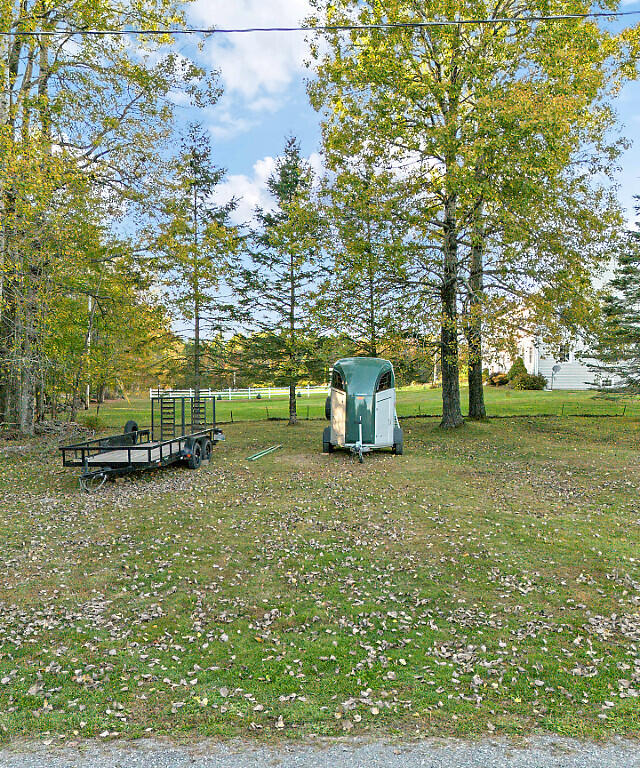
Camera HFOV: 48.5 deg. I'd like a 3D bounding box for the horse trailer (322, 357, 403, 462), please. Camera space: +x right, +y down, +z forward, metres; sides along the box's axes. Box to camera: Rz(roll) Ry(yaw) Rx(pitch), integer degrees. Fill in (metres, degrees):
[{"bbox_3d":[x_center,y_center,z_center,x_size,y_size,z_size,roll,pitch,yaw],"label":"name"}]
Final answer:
[{"bbox_3d":[1.180,0.650,19.900,2.220,2.740,4.100,0,0,7],"label":"horse trailer"}]

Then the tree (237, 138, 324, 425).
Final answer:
[{"bbox_3d":[-1.750,-5.050,34.800,4.600,14.100,4.600,0,0,0],"label":"tree"}]

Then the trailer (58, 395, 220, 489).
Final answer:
[{"bbox_3d":[-4.130,1.190,16.300,2.300,1.670,6.200,0,0,6],"label":"trailer"}]

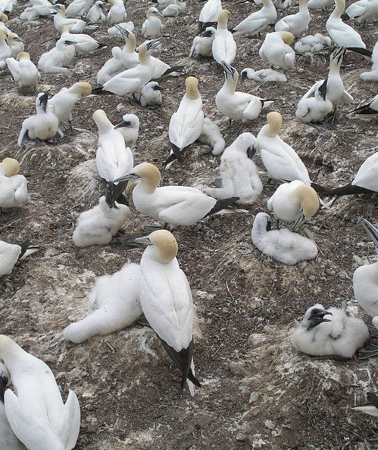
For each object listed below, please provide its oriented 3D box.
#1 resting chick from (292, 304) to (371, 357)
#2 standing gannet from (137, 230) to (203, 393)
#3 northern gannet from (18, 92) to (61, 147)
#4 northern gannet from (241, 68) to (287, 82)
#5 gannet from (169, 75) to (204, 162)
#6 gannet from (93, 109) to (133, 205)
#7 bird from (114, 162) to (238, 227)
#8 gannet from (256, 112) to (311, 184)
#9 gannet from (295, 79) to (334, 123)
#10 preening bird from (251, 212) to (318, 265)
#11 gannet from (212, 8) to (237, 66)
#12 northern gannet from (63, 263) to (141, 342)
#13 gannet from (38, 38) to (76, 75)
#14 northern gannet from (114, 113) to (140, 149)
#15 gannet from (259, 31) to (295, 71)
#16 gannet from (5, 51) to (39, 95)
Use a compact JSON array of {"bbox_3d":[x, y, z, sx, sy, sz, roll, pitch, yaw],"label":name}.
[{"bbox_3d":[0.544,0.407,2.470,0.310,0.210,0.210,1,25,7],"label":"resting chick"},{"bbox_3d":[-0.069,0.261,2.359,0.220,0.420,0.520,-9,31,-15],"label":"standing gannet"},{"bbox_3d":[-0.962,-0.690,4.067,0.260,0.340,0.270,-6,31,-10],"label":"northern gannet"},{"bbox_3d":[0.603,-1.192,5.126,0.360,0.110,0.150,-5,30,-2],"label":"northern gannet"},{"bbox_3d":[-0.046,-0.680,4.180,0.220,0.460,0.620,6,26,16],"label":"gannet"},{"bbox_3d":[-0.422,-0.382,3.461,0.220,0.420,0.520,-7,31,-11],"label":"gannet"},{"bbox_3d":[-0.062,-0.140,3.096,0.590,0.370,0.210,-3,30,-5],"label":"bird"},{"bbox_3d":[0.560,-0.376,3.459,0.520,0.410,0.220,24,38,35],"label":"gannet"},{"bbox_3d":[0.870,-0.865,4.450,0.270,0.290,0.200,15,30,31],"label":"gannet"},{"bbox_3d":[0.443,0.063,2.986,0.320,0.230,0.190,3,31,13],"label":"preening bird"},{"bbox_3d":[0.303,-1.625,5.568,0.210,0.440,0.500,-1,30,-2],"label":"gannet"},{"bbox_3d":[-0.298,0.279,2.526,0.440,0.220,0.250,-16,34,-26],"label":"northern gannet"},{"bbox_3d":[-1.282,-1.626,6.200,0.360,0.330,0.220,-5,25,-7],"label":"gannet"},{"bbox_3d":[-0.439,-0.582,4.131,0.220,0.340,0.320,-20,34,-26],"label":"northern gannet"},{"bbox_3d":[0.726,-1.436,5.248,0.240,0.370,0.450,9,33,21],"label":"gannet"},{"bbox_3d":[-1.422,-1.302,5.489,0.260,0.380,0.440,-7,30,-4],"label":"gannet"}]

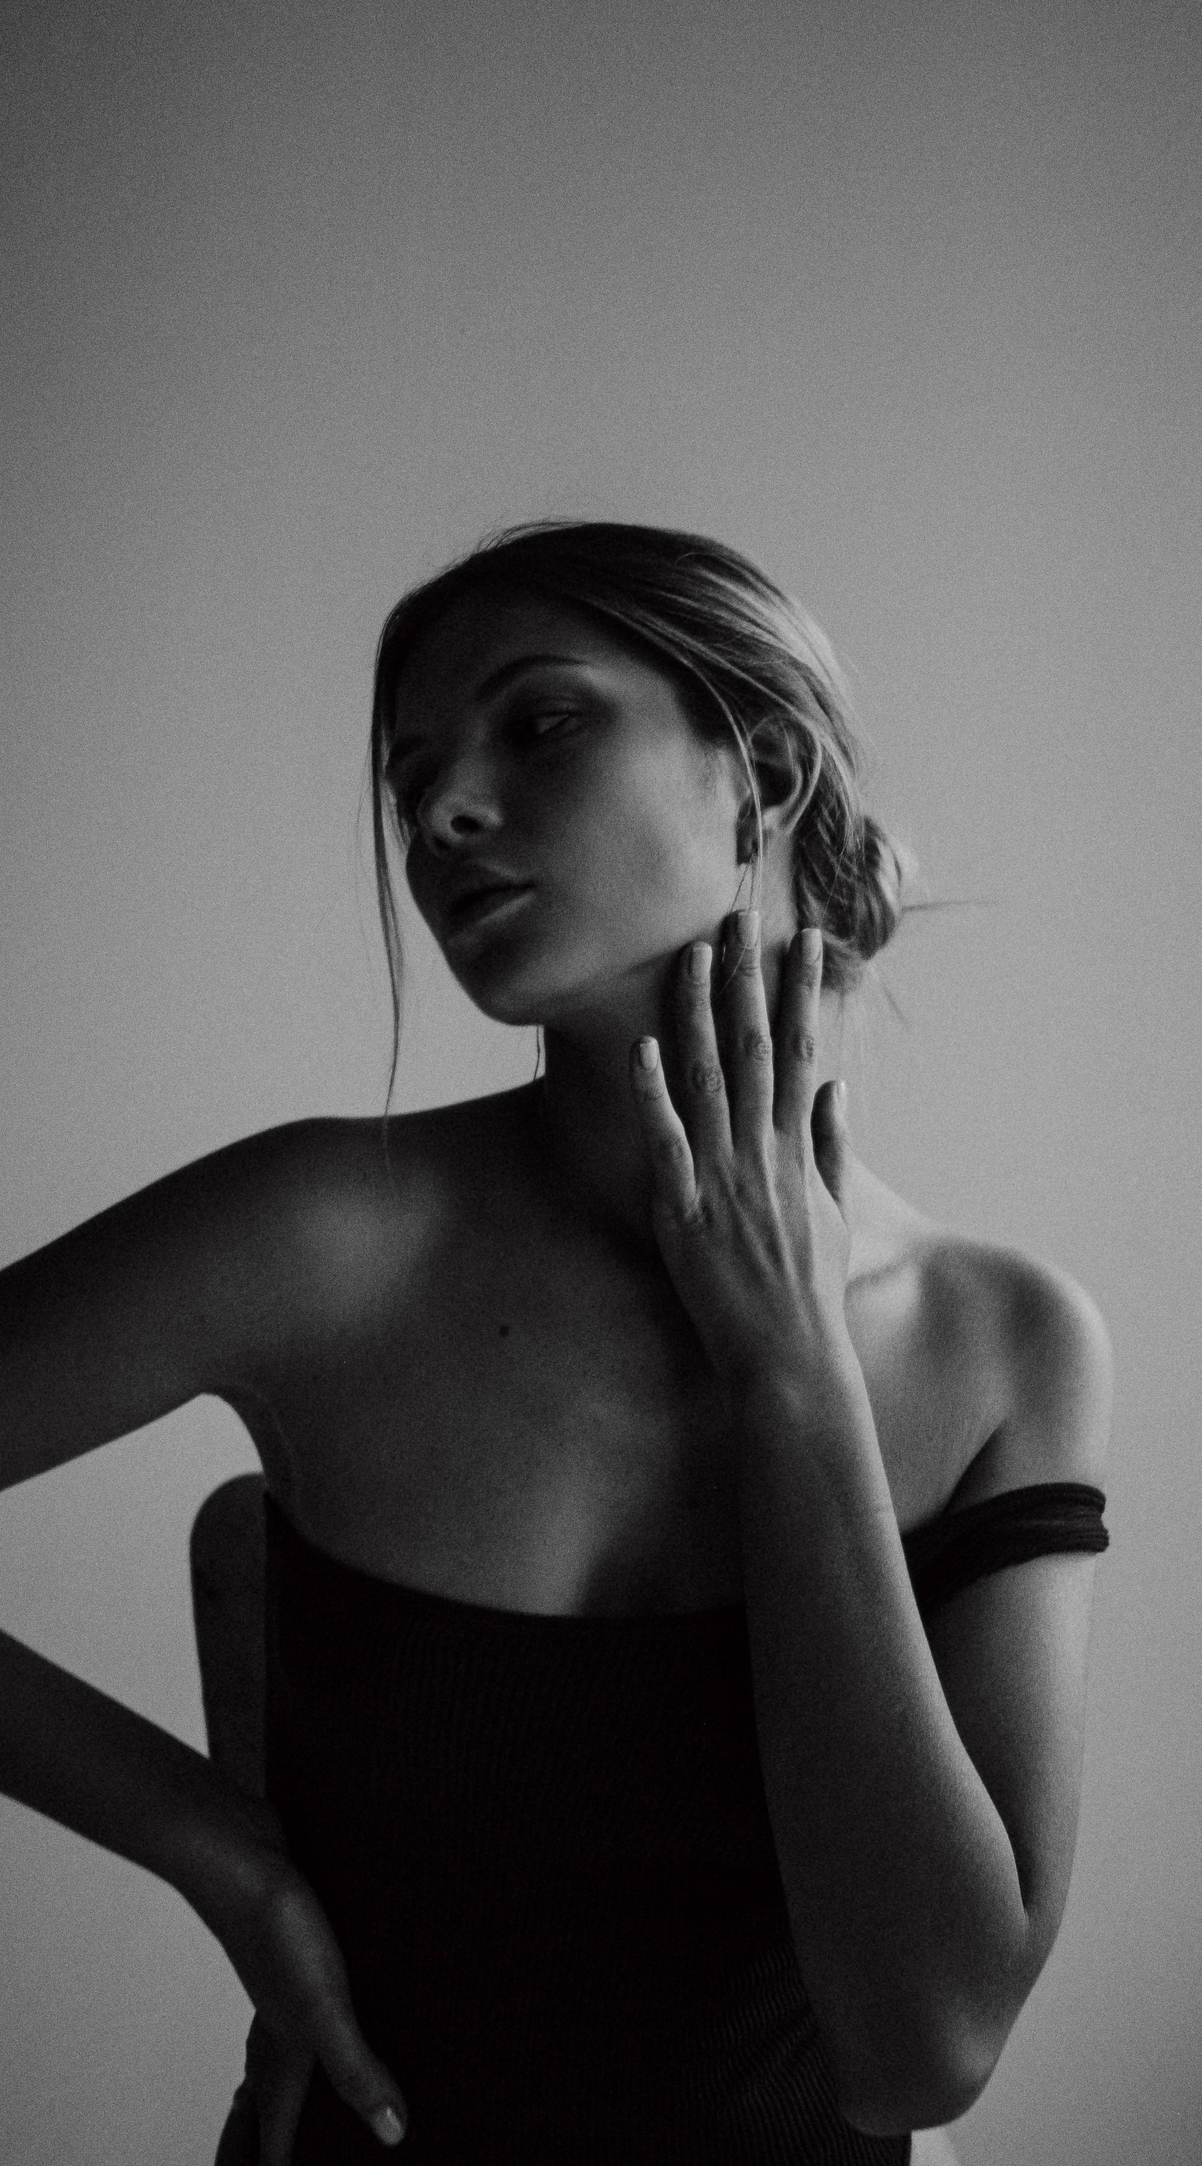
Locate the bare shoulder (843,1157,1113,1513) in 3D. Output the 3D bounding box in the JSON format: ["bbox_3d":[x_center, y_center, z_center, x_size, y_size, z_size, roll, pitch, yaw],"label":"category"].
[{"bbox_3d":[0.173,0.115,0.880,0.120,0.155,0.125,0,0,6],"label":"bare shoulder"}]

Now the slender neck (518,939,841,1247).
[{"bbox_3d":[0.038,0.005,0.865,0.120,0.135,0.120,0,-5,21],"label":"slender neck"}]

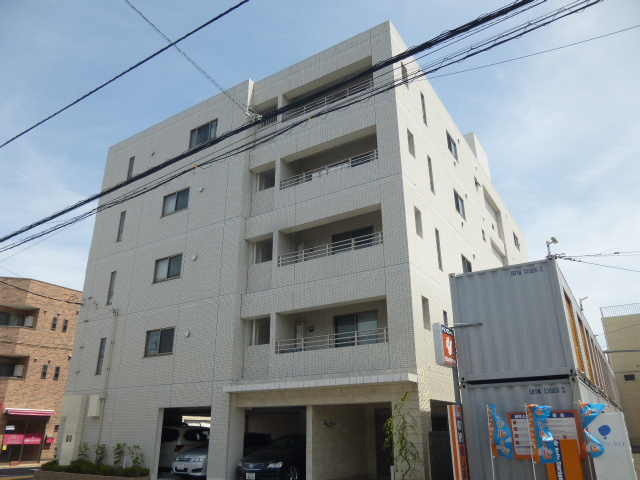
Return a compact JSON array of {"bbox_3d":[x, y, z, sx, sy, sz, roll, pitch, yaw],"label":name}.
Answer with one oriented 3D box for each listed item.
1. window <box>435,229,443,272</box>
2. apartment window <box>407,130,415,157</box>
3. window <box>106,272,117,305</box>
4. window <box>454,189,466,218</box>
[{"bbox_3d":[3.913,0.337,15.428,0.150,1.440,0.360,-14,-25,30],"label":"window"},{"bbox_3d":[2.944,-3.158,15.253,0.180,0.910,0.530,-14,-25,30],"label":"apartment window"},{"bbox_3d":[-8.784,2.064,19.619,0.393,1.438,0.150,-13,-25,30],"label":"window"},{"bbox_3d":[5.811,-1.472,19.368,0.150,0.980,1.390,-14,-25,30],"label":"window"}]

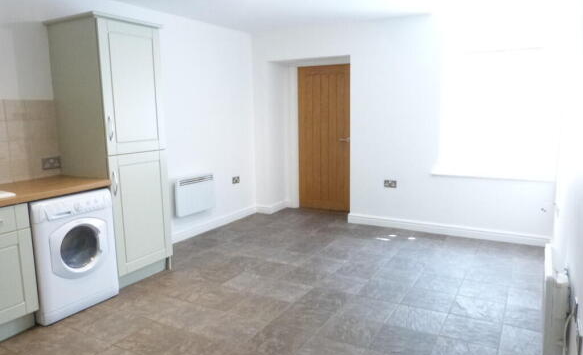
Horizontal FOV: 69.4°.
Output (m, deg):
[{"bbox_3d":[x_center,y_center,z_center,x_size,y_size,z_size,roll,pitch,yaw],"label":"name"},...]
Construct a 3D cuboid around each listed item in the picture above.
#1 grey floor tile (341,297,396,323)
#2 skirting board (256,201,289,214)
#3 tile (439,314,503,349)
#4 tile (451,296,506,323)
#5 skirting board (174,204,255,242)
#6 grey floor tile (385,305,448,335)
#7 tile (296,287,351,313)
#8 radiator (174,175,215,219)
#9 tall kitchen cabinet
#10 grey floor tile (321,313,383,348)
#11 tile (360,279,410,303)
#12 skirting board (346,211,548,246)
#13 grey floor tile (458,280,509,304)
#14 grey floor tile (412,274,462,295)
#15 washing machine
[{"bbox_3d":[0.545,0.928,2.977,0.337,0.012,0.337,4,9,29],"label":"grey floor tile"},{"bbox_3d":[-0.259,0.422,6.045,0.245,0.110,0.460,4,10,30],"label":"skirting board"},{"bbox_3d":[1.127,0.963,2.640,0.335,0.010,0.335,4,10,29],"label":"tile"},{"bbox_3d":[1.292,0.917,2.925,0.335,0.010,0.335,4,10,29],"label":"tile"},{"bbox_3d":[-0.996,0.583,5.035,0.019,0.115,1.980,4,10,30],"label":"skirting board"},{"bbox_3d":[0.842,0.946,2.810,0.337,0.012,0.337,4,9,29],"label":"grey floor tile"},{"bbox_3d":[0.253,0.905,3.134,0.335,0.010,0.335,4,10,29],"label":"tile"},{"bbox_3d":[-1.102,0.191,4.783,0.085,0.395,0.620,4,9,29],"label":"radiator"},{"bbox_3d":[-1.463,-0.198,3.489,0.640,2.050,0.599,4,10,30],"label":"tall kitchen cabinet"},{"bbox_3d":[0.378,0.972,2.689,0.337,0.012,0.337,4,9,29],"label":"grey floor tile"},{"bbox_3d":[0.711,0.879,3.255,0.335,0.010,0.335,4,10,29],"label":"tile"},{"bbox_3d":[1.649,0.583,4.767,2.140,0.120,0.020,4,10,31],"label":"skirting board"},{"bbox_3d":[1.472,0.875,3.225,0.337,0.012,0.337,4,9,29],"label":"grey floor tile"},{"bbox_3d":[1.182,0.857,3.388,0.337,0.012,0.337,4,9,29],"label":"grey floor tile"},{"bbox_3d":[-1.722,0.517,3.076,0.570,0.847,0.591,4,10,30],"label":"washing machine"}]

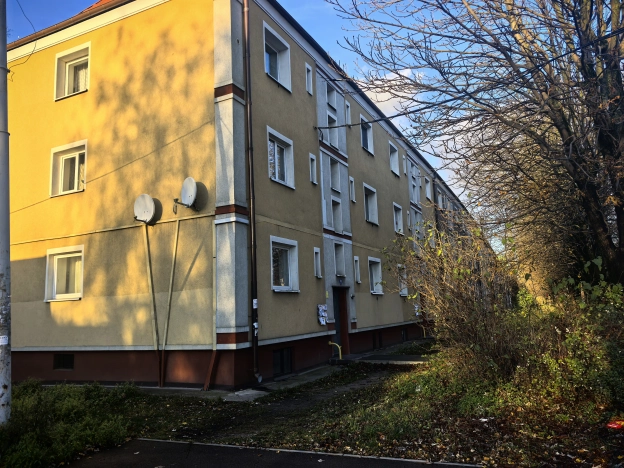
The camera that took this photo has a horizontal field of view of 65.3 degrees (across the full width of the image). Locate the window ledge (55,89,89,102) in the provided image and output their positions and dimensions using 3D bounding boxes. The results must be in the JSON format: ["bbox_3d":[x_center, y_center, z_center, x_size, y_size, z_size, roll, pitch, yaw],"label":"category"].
[{"bbox_3d":[-6.672,-3.842,13.587,1.339,0.054,0.200,-7,-10,26],"label":"window ledge"}]

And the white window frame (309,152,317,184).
[{"bbox_3d":[-0.018,-1.978,14.784,0.170,0.876,0.414,-7,-10,26],"label":"white window frame"}]

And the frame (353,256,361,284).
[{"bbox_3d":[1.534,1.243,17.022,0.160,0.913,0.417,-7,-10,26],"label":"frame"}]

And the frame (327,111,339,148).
[{"bbox_3d":[0.629,-3.491,16.515,0.200,1.171,0.814,-7,-10,26],"label":"frame"}]

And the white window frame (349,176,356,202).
[{"bbox_3d":[1.412,-1.591,17.628,0.170,0.876,0.423,-7,-10,26],"label":"white window frame"}]

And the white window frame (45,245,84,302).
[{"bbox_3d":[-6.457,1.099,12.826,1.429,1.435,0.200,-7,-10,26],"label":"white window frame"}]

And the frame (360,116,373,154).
[{"bbox_3d":[2.168,-3.983,19.796,0.200,1.439,1.430,-7,-10,26],"label":"frame"}]

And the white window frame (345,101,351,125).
[{"bbox_3d":[1.294,-4.445,18.076,0.170,0.936,0.423,-7,-10,26],"label":"white window frame"}]

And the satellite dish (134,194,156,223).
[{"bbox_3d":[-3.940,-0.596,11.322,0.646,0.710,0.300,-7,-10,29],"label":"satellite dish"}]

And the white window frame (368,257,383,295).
[{"bbox_3d":[2.402,1.643,18.913,0.200,1.383,1.430,-7,-10,26],"label":"white window frame"}]

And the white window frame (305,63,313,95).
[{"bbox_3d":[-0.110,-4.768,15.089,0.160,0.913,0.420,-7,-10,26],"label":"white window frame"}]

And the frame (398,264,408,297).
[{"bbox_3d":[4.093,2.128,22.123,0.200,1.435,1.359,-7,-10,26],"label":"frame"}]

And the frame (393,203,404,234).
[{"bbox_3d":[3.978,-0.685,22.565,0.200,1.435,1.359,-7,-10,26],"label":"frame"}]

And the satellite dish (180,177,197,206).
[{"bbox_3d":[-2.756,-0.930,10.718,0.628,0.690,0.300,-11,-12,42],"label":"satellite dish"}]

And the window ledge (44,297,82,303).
[{"bbox_3d":[-6.467,1.787,12.715,1.438,0.054,0.200,-7,-10,26],"label":"window ledge"}]

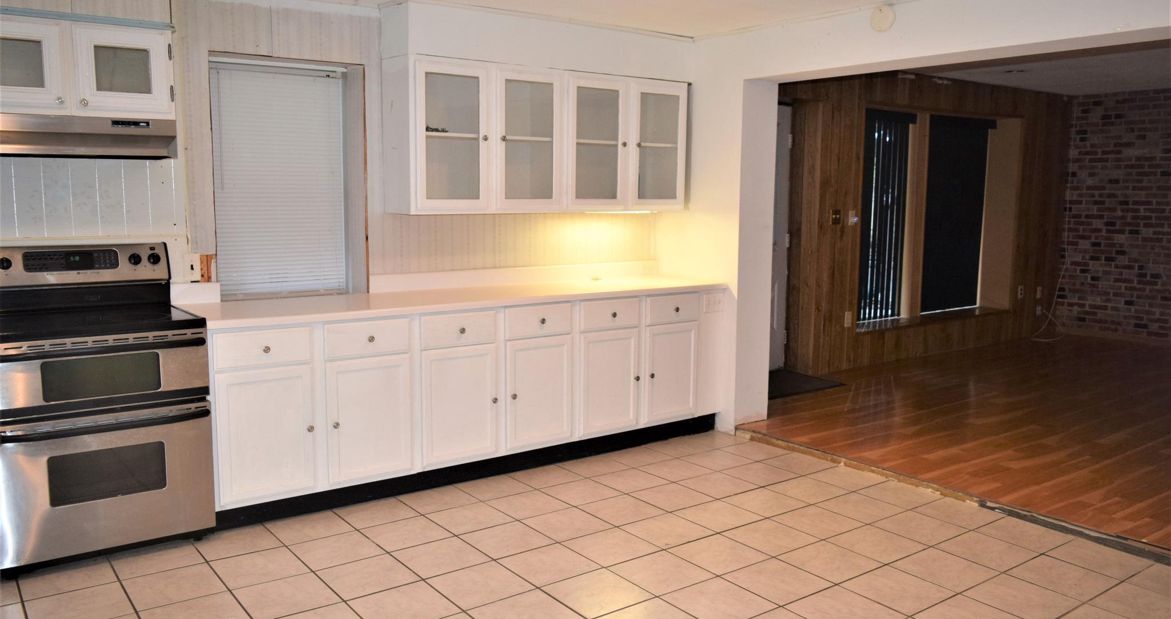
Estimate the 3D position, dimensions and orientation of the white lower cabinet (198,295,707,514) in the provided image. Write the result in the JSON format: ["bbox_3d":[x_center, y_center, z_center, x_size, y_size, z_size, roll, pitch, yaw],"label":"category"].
[{"bbox_3d":[-0.541,0.332,4.654,2.905,0.780,0.628,-5,9,-37],"label":"white lower cabinet"}]

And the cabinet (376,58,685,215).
[{"bbox_3d":[-0.209,-0.933,4.937,1.838,0.772,0.309,-5,9,-37],"label":"cabinet"}]

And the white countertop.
[{"bbox_3d":[-0.522,-0.067,4.605,2.942,0.036,0.643,-5,9,-37],"label":"white countertop"}]

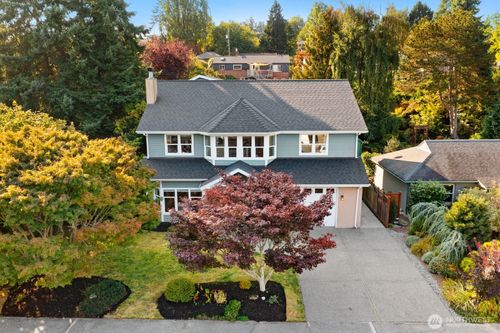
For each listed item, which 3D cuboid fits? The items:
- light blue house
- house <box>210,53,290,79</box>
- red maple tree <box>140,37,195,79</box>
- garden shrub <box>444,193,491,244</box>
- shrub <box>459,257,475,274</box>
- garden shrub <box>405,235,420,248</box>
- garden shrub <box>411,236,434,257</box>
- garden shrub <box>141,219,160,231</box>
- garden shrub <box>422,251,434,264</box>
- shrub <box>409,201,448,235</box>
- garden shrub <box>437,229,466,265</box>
[{"bbox_3d":[0.175,-1.569,24.816,12.400,8.150,11.000,0,12,0],"label":"light blue house"},{"bbox_3d":[0.268,-18.247,73.819,14.800,5.600,9.000,0,12,0],"label":"house"},{"bbox_3d":[-10.028,-11.251,46.681,6.500,8.200,6.300,0,12,0],"label":"red maple tree"},{"bbox_3d":[10.642,2.493,18.932,2.300,2.550,2.200,0,12,0],"label":"garden shrub"},{"bbox_3d":[8.980,4.099,16.142,0.650,0.750,0.620,0,11,0],"label":"shrub"},{"bbox_3d":[7.922,3.537,18.950,0.760,0.600,0.750,0,12,0],"label":"garden shrub"},{"bbox_3d":[7.970,3.692,17.948,1.050,0.880,1.000,0,11,0],"label":"garden shrub"},{"bbox_3d":[-5.452,3.048,21.299,1.050,0.580,0.900,0,12,0],"label":"garden shrub"},{"bbox_3d":[7.850,4.006,17.091,0.520,0.580,0.520,0,11,0],"label":"garden shrub"},{"bbox_3d":[9.350,2.772,20.471,1.850,1.750,1.600,0,11,0],"label":"shrub"},{"bbox_3d":[8.850,3.536,17.104,1.250,1.500,1.200,0,11,0],"label":"garden shrub"}]

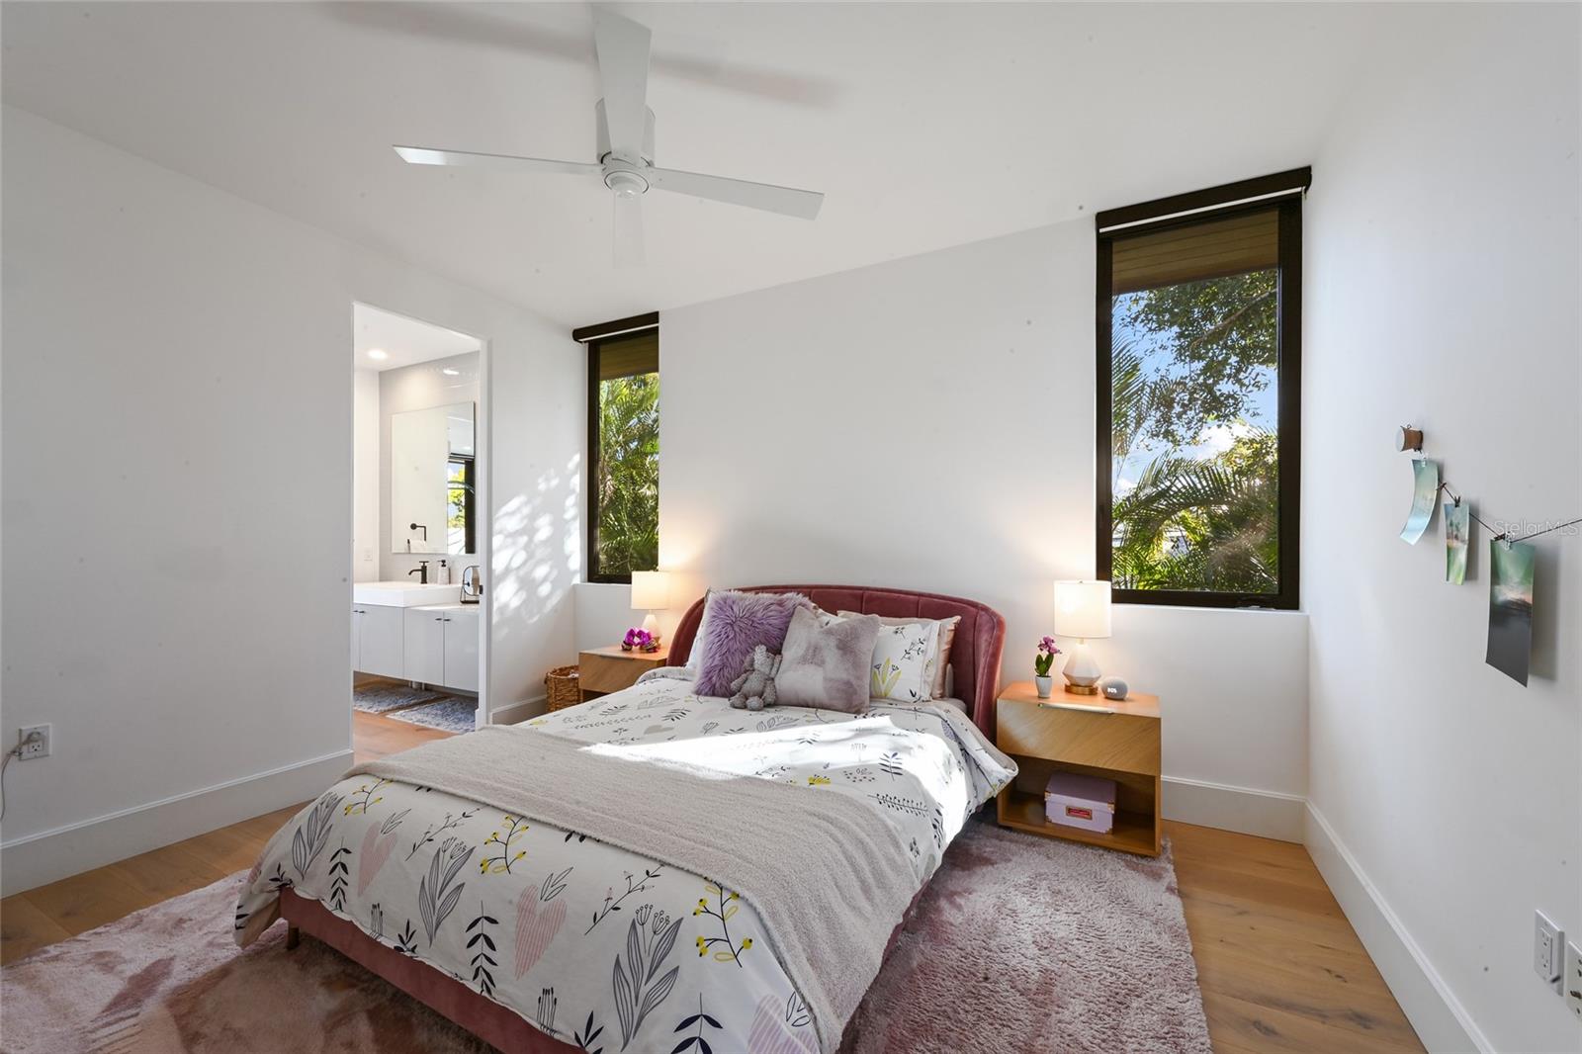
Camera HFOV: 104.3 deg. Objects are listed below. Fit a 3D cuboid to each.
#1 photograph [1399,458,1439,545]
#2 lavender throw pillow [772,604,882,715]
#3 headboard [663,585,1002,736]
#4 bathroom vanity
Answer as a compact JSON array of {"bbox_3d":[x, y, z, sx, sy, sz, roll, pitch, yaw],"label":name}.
[{"bbox_3d":[1.504,-0.062,1.482,0.035,0.205,0.132,11,5,28],"label":"photograph"},{"bbox_3d":[0.165,0.584,2.716,0.420,0.420,0.150,0,-26,28],"label":"lavender throw pillow"},{"bbox_3d":[0.171,0.765,3.267,1.820,0.880,0.360,0,-1,28],"label":"headboard"},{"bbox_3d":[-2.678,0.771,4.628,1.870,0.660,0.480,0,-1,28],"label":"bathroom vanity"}]

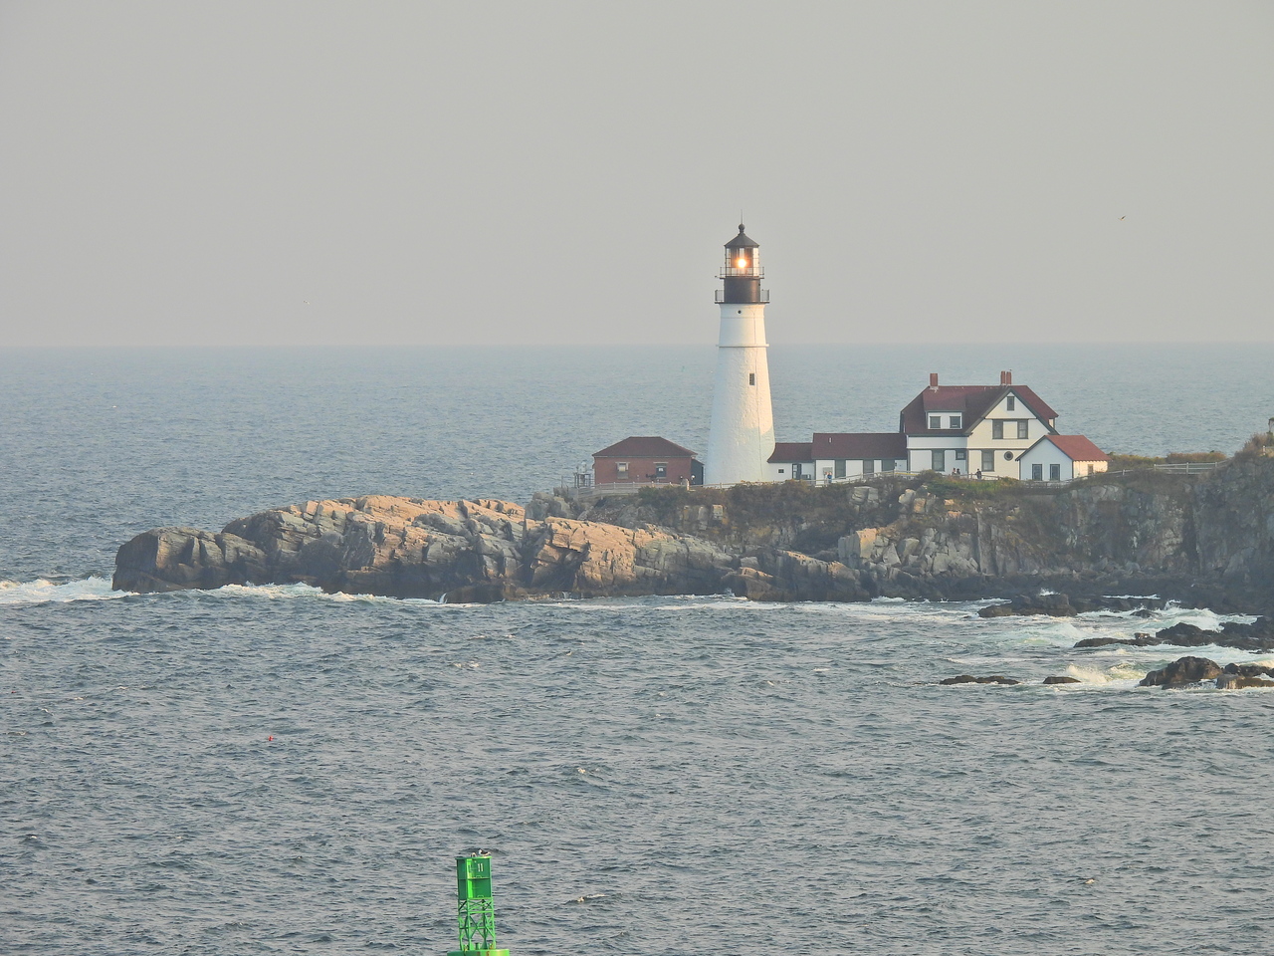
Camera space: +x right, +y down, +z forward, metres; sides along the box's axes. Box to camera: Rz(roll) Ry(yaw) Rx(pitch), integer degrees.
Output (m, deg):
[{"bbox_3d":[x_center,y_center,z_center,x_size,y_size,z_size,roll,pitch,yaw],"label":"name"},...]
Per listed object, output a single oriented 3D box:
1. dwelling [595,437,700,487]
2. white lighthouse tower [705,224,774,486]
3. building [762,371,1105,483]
[{"bbox_3d":[1.068,-1.486,1202.000,10.100,4.800,6.800,0,1,5],"label":"dwelling"},{"bbox_3d":[9.730,-11.452,1205.000,6.700,24.600,6.700,0,1,0],"label":"white lighthouse tower"},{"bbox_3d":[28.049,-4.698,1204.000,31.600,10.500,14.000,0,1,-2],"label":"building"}]

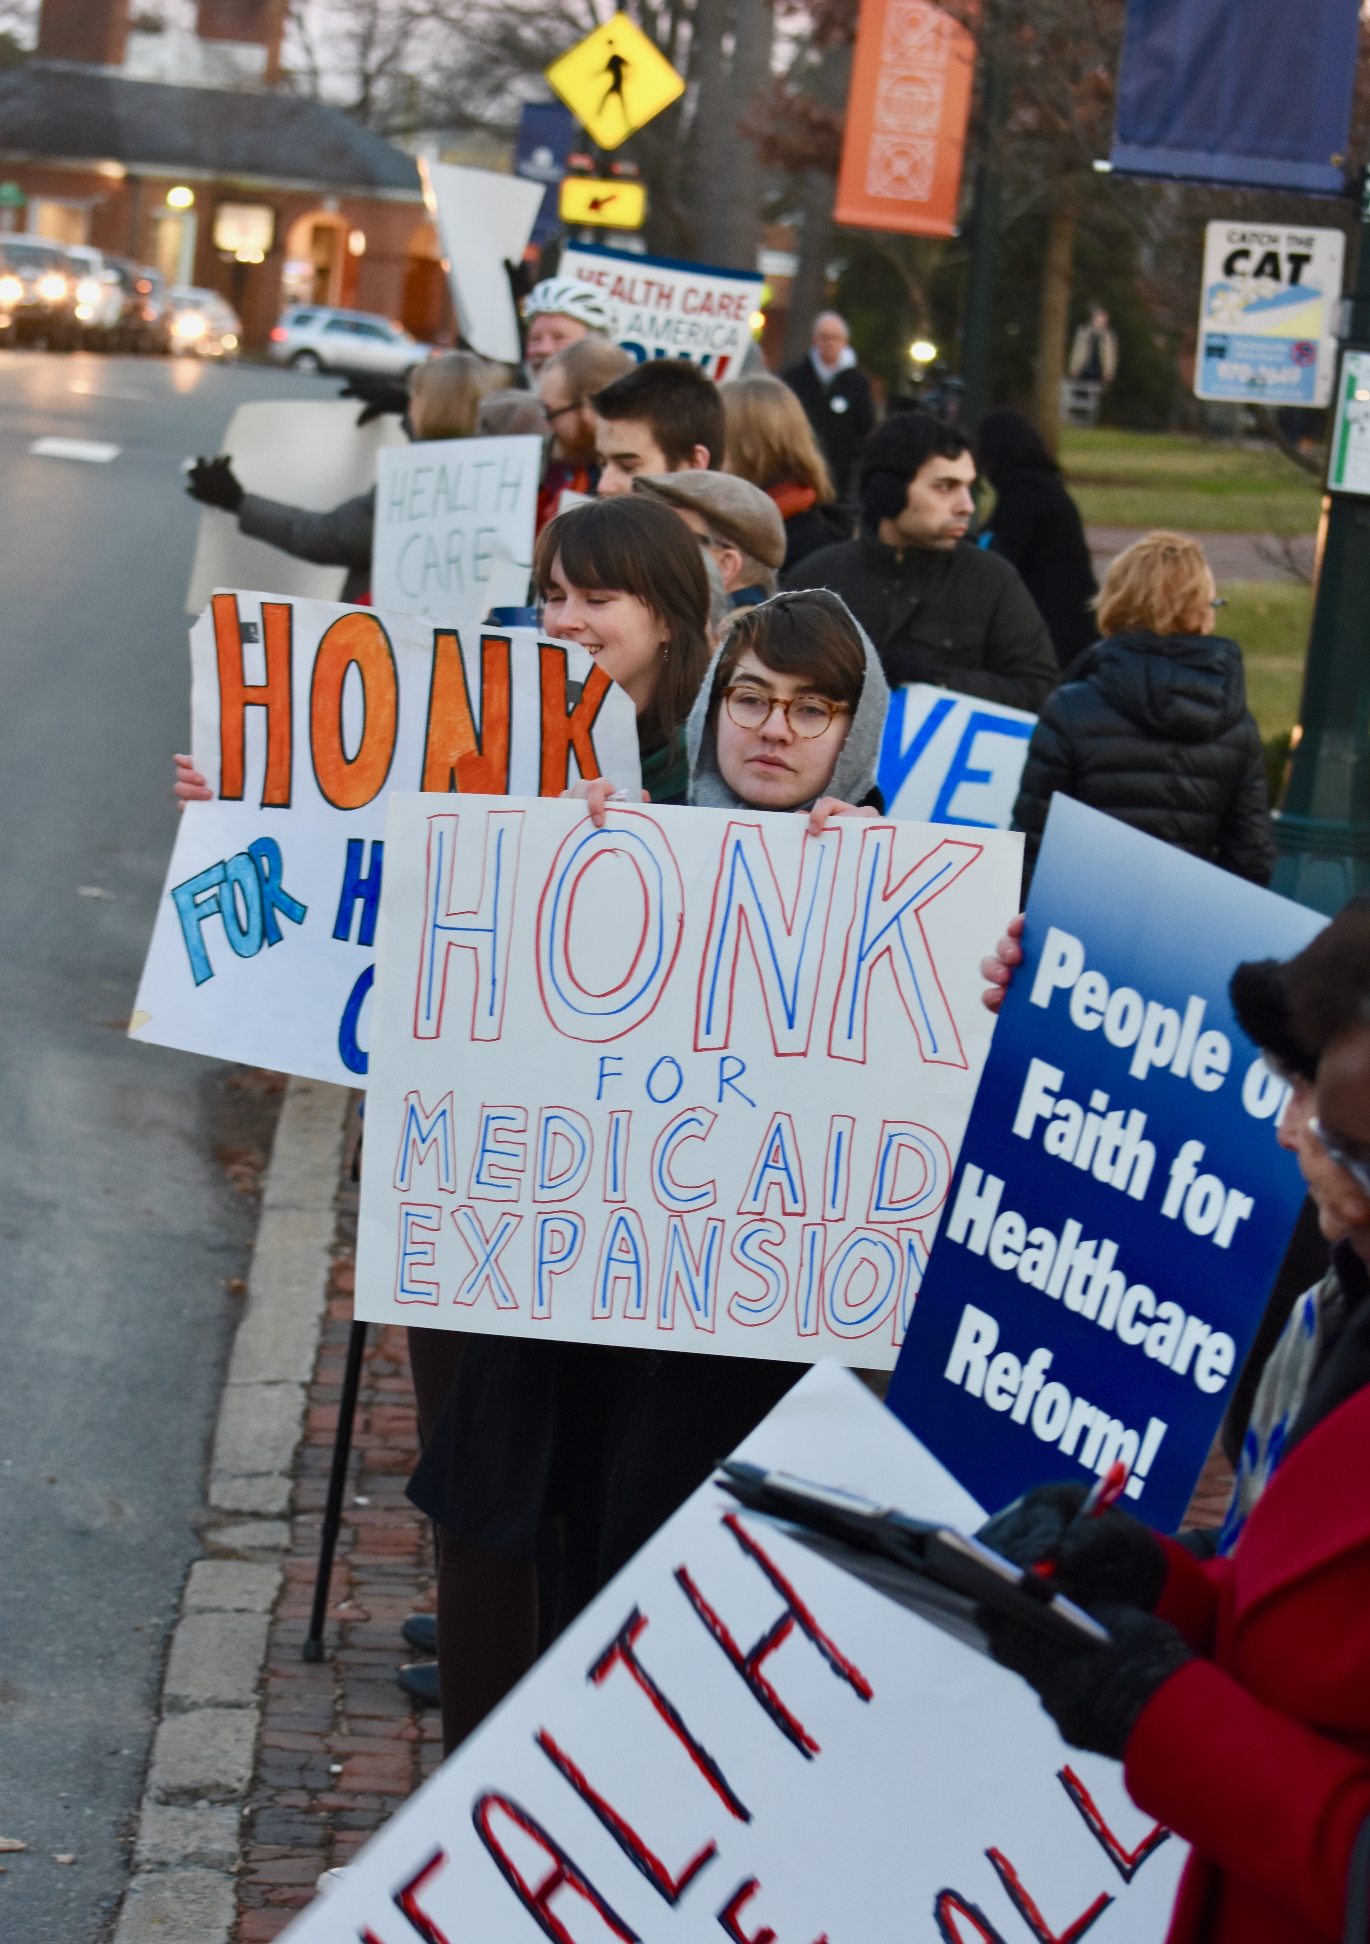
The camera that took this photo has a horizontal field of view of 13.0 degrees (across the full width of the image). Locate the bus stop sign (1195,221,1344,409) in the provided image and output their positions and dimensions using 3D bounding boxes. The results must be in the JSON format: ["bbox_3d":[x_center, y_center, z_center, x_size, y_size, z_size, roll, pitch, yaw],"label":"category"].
[{"bbox_3d":[1.249,-1.404,12.800,0.300,0.380,0.020,5,6,-1],"label":"bus stop sign"}]

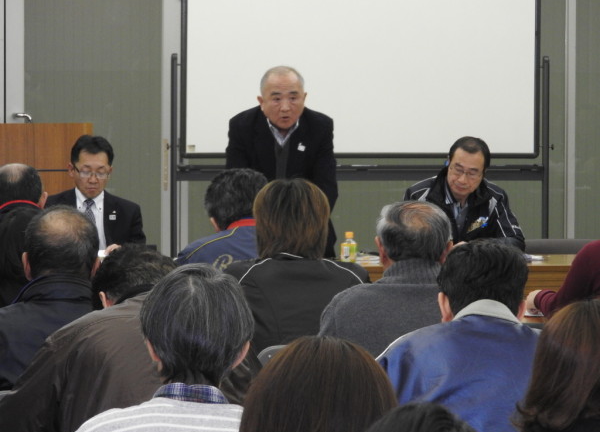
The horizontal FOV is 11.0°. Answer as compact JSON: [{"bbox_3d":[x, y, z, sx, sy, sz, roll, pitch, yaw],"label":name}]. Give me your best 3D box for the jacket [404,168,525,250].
[{"bbox_3d":[0.659,0.103,12.498,0.490,0.620,0.480,0,3,5],"label":"jacket"}]

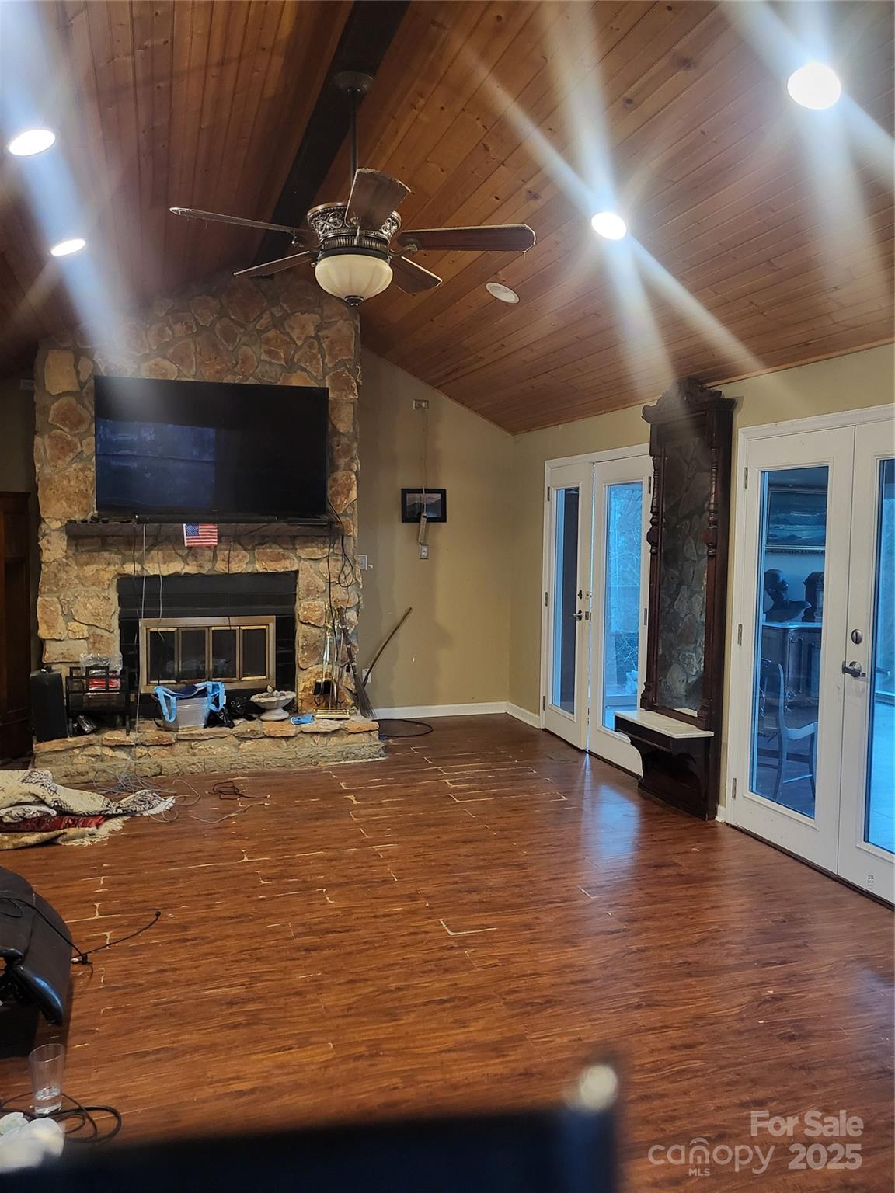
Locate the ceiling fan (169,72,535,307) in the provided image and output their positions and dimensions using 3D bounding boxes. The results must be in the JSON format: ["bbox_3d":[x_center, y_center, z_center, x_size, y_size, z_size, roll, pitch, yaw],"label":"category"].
[{"bbox_3d":[-0.350,-1.536,3.369,1.350,0.870,1.350,-1,5,-19],"label":"ceiling fan"}]

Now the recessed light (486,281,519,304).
[{"bbox_3d":[0.303,-1.696,4.993,0.195,0.040,0.195,26,-4,-19],"label":"recessed light"}]

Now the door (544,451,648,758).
[{"bbox_3d":[1.047,0.068,6.387,0.100,2.110,1.580,-1,5,-19],"label":"door"}]

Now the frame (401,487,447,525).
[{"bbox_3d":[-0.189,-0.746,7.391,0.380,0.280,0.030,-1,5,-19],"label":"frame"}]

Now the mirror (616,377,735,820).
[{"bbox_3d":[1.274,0.012,5.161,0.300,2.430,0.710,-1,5,-19],"label":"mirror"}]

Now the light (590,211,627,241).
[{"bbox_3d":[0.696,-1.599,3.868,0.185,0.040,0.185,26,-4,-19],"label":"light"}]

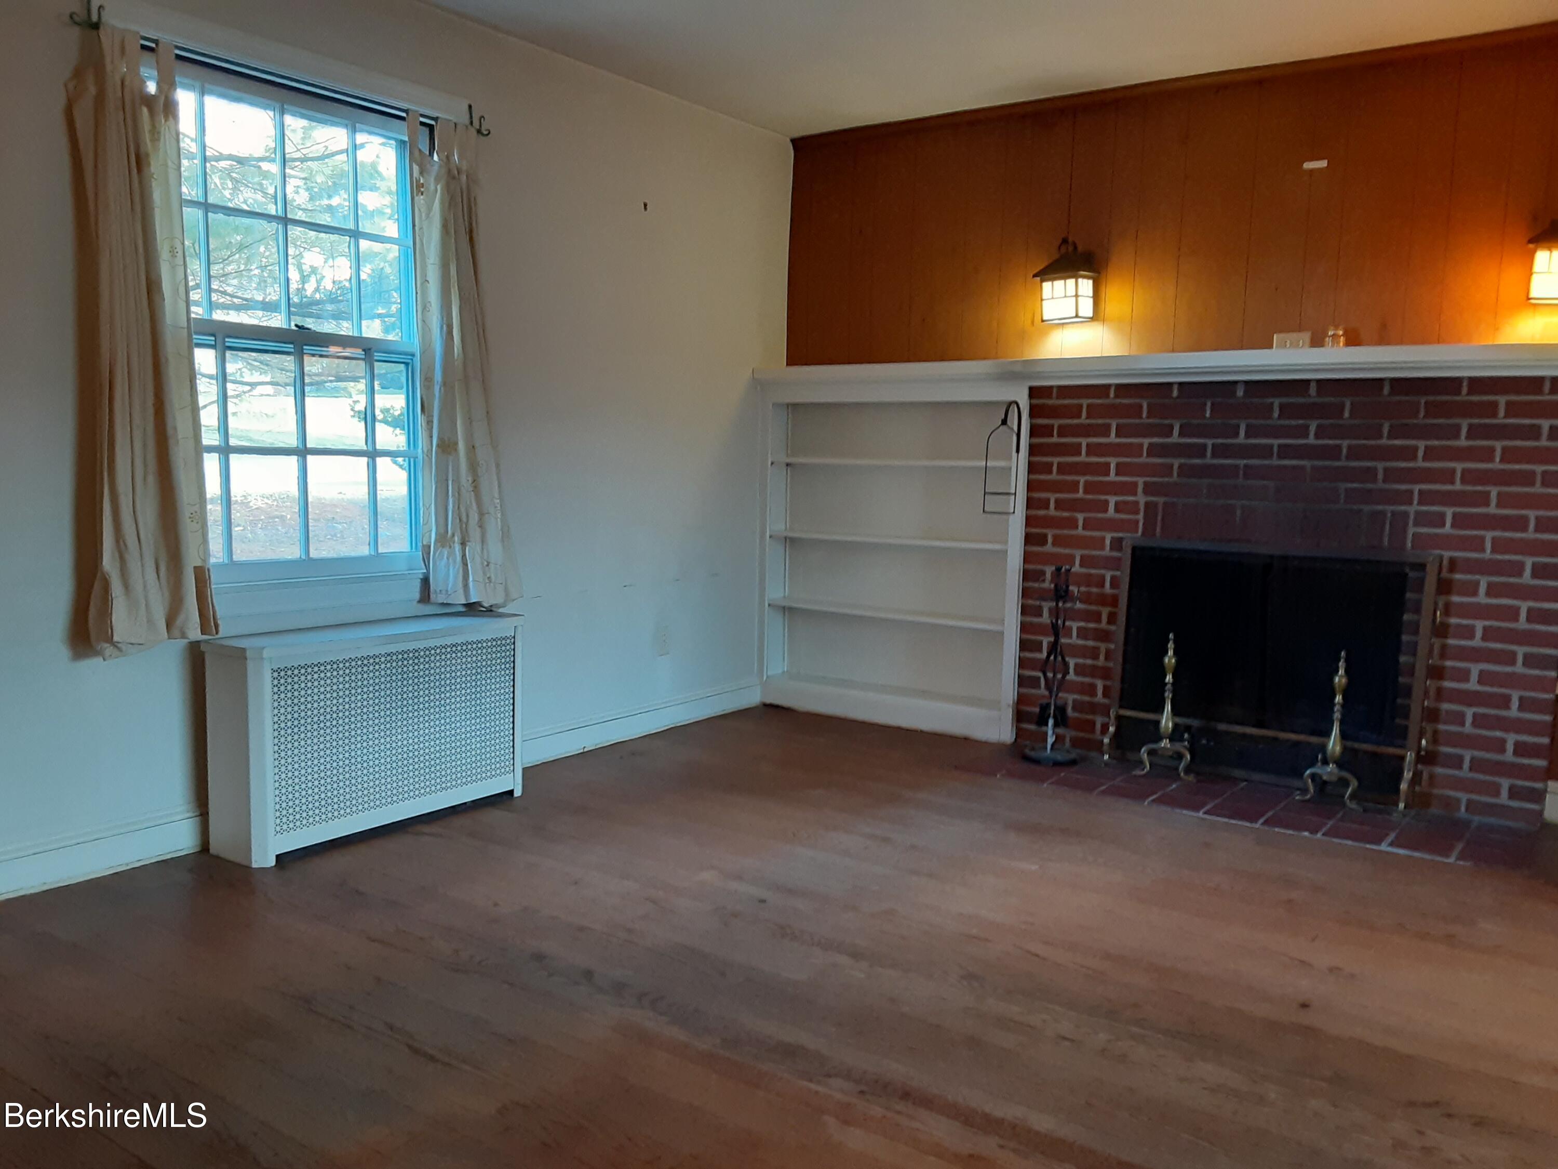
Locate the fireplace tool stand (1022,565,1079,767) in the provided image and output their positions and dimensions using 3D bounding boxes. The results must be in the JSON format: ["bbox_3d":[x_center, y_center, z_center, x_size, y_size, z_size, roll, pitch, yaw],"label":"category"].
[{"bbox_3d":[1.005,0.286,4.426,0.200,0.714,0.200,6,7,35],"label":"fireplace tool stand"}]

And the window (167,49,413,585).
[{"bbox_3d":[-1.339,-0.685,3.391,0.100,1.370,0.960,6,7,35],"label":"window"}]

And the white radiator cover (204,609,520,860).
[{"bbox_3d":[-1.149,0.405,3.489,0.235,0.572,0.920,6,7,35],"label":"white radiator cover"}]

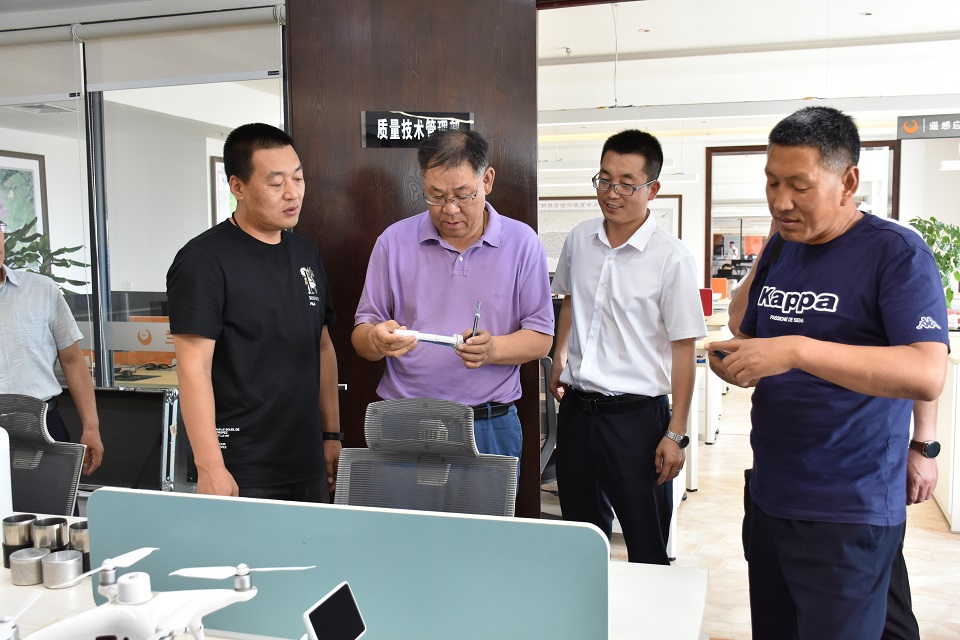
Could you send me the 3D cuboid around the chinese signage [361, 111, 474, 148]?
[{"bbox_3d":[-0.201,-0.613,2.930,0.363,0.118,0.015,-1,4,-2],"label":"chinese signage"}]

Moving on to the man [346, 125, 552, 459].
[{"bbox_3d":[-0.066,0.377,2.393,0.530,1.737,0.460,0,4,2],"label":"man"}]

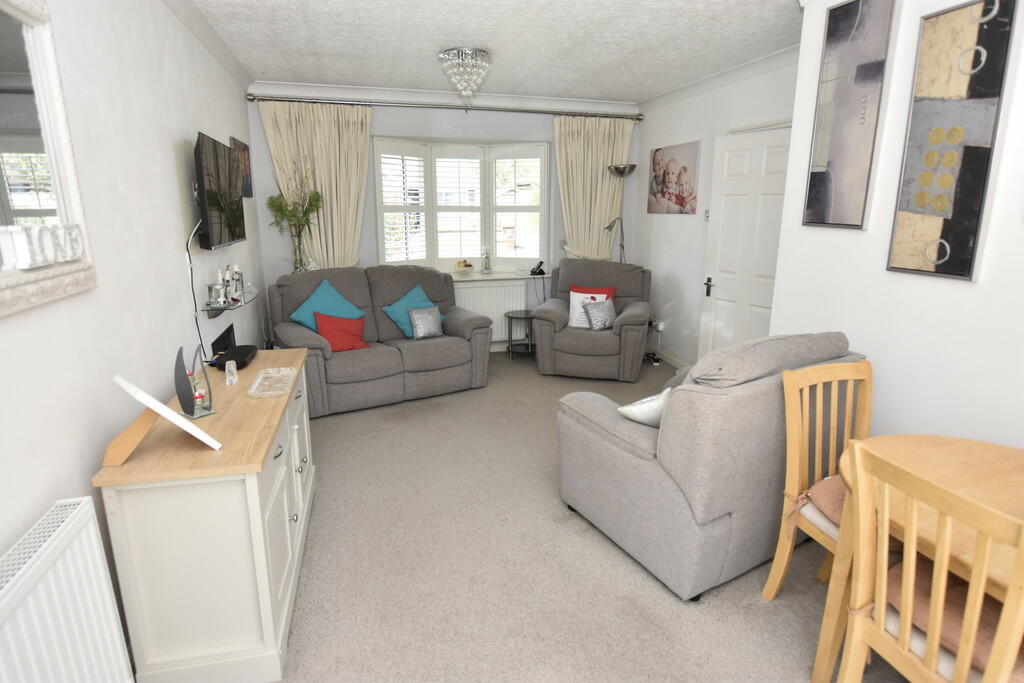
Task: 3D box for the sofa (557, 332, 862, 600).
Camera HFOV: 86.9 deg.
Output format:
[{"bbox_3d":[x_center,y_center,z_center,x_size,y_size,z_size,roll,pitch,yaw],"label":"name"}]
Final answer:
[{"bbox_3d":[0.858,0.367,2.533,0.980,0.946,0.896,-7,15,-28],"label":"sofa"}]

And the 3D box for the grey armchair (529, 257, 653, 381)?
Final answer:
[{"bbox_3d":[0.805,-0.247,5.158,0.980,0.980,0.896,4,13,18],"label":"grey armchair"}]

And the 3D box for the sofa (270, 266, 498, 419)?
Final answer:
[{"bbox_3d":[-1.086,-0.094,4.546,1.554,0.980,0.938,-8,15,-29],"label":"sofa"}]

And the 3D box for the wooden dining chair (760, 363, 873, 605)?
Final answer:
[{"bbox_3d":[1.152,0.557,1.772,0.410,0.910,0.480,-4,13,-13],"label":"wooden dining chair"}]

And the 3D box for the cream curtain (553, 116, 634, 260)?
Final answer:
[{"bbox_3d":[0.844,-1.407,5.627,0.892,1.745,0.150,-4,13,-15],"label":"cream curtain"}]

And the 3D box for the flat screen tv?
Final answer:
[{"bbox_3d":[-1.572,-0.791,2.924,0.065,0.518,0.896,-4,13,-16],"label":"flat screen tv"}]

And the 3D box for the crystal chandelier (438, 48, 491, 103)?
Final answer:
[{"bbox_3d":[-0.322,-1.841,3.744,0.370,0.294,0.370,-4,13,-15],"label":"crystal chandelier"}]

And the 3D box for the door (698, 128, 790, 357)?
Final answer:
[{"bbox_3d":[1.774,-0.541,4.102,0.045,1.981,0.762,-8,15,-29],"label":"door"}]

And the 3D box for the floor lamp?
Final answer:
[{"bbox_3d":[1.109,-0.829,5.595,0.330,1.917,0.310,5,14,21],"label":"floor lamp"}]

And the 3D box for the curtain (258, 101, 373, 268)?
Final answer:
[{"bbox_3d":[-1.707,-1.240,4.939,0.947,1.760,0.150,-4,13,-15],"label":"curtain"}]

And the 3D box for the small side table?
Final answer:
[{"bbox_3d":[0.138,-0.052,5.509,0.410,0.453,0.410,-4,13,-15],"label":"small side table"}]

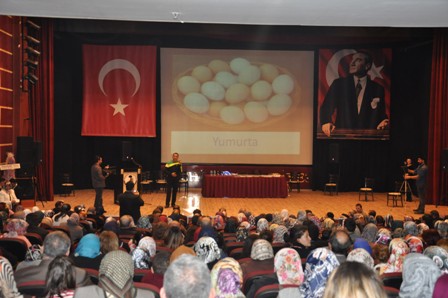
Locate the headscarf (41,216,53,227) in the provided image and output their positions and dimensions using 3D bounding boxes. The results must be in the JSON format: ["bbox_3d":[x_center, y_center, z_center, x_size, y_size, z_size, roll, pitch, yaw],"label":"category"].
[{"bbox_3d":[-2.849,1.224,9.604,0.210,0.260,0.250,1,2,6],"label":"headscarf"}]

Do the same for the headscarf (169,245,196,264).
[{"bbox_3d":[-0.328,0.911,4.804,0.210,0.270,0.250,1,2,0],"label":"headscarf"}]

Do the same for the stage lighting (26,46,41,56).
[{"bbox_3d":[-5.681,-2.908,17.800,0.320,0.320,0.420,3,-18,46],"label":"stage lighting"}]

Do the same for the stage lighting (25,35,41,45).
[{"bbox_3d":[-6.417,-3.659,20.000,0.550,0.300,0.300,30,-16,-31],"label":"stage lighting"}]

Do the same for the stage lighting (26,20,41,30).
[{"bbox_3d":[-6.160,-3.993,19.300,0.450,0.340,0.350,16,-9,-43],"label":"stage lighting"}]

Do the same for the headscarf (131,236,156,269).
[{"bbox_3d":[-0.757,0.966,5.601,0.230,0.290,0.250,1,0,0],"label":"headscarf"}]

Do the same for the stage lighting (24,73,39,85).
[{"bbox_3d":[-5.735,-2.102,17.800,0.320,0.320,0.420,3,-28,47],"label":"stage lighting"}]

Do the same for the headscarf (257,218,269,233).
[{"bbox_3d":[0.656,1.313,10.201,0.200,0.250,0.240,1,0,-3],"label":"headscarf"}]

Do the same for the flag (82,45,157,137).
[{"bbox_3d":[-4.434,-2.450,25.300,3.136,3.857,0.060,1,0,0],"label":"flag"}]

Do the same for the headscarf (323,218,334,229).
[{"bbox_3d":[1.738,1.277,9.900,0.220,0.290,0.250,1,2,-3],"label":"headscarf"}]

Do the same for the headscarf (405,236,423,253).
[{"bbox_3d":[2.003,1.048,6.301,0.200,0.250,0.240,1,0,-11],"label":"headscarf"}]

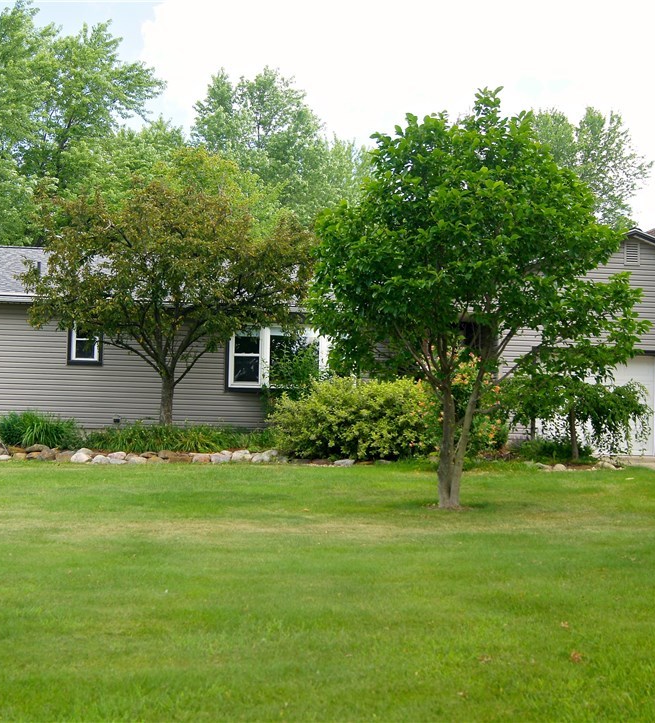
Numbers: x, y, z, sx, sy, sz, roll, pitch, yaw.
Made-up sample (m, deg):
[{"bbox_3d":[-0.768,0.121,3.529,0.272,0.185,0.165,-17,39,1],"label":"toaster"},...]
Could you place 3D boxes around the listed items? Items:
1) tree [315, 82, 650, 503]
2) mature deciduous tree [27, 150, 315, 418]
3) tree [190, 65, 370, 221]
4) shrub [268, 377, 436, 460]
[{"bbox_3d":[1.999,-0.866,15.678,4.400,5.630,4.300,1,-3,0],"label":"tree"},{"bbox_3d":[-3.217,-1.307,23.809,5.840,6.080,5.400,2,-3,-6],"label":"mature deciduous tree"},{"bbox_3d":[-2.047,-4.267,46.318,6.960,14.920,6.900,1,-3,0],"label":"tree"},{"bbox_3d":[0.511,1.161,24.074,3.400,1.630,2.400,2,-3,-6],"label":"shrub"}]

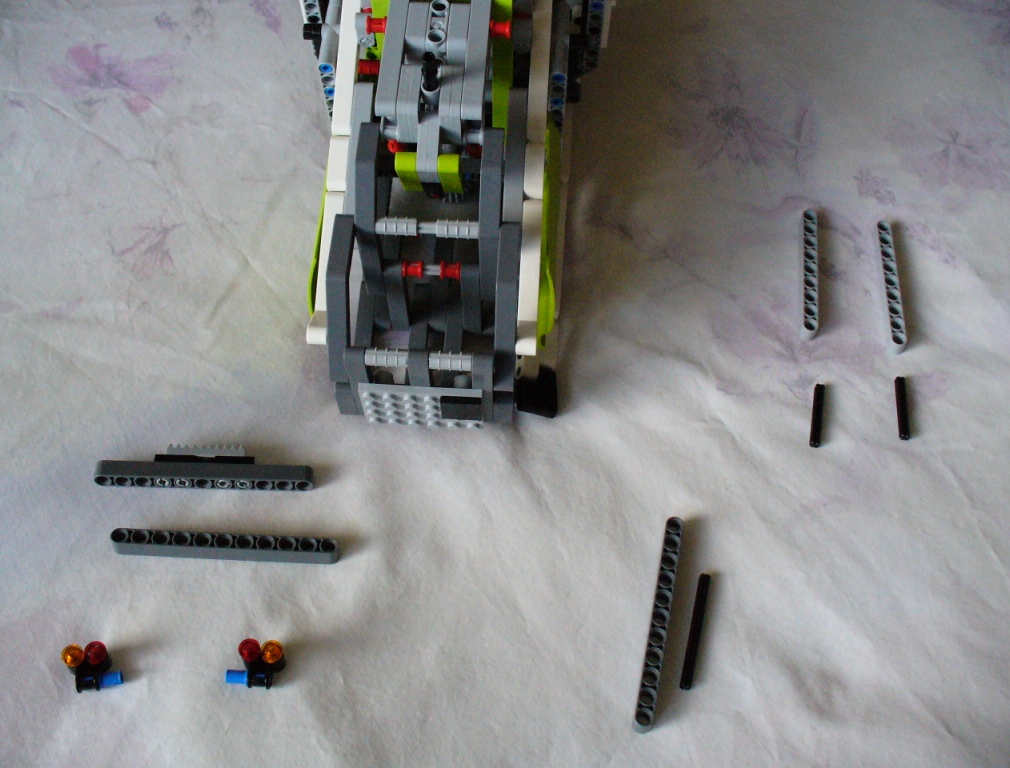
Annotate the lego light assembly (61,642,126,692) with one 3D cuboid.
[{"bbox_3d":[-0.145,0.100,0.386,0.020,0.012,0.016,-5,59,-7],"label":"lego light assembly"}]

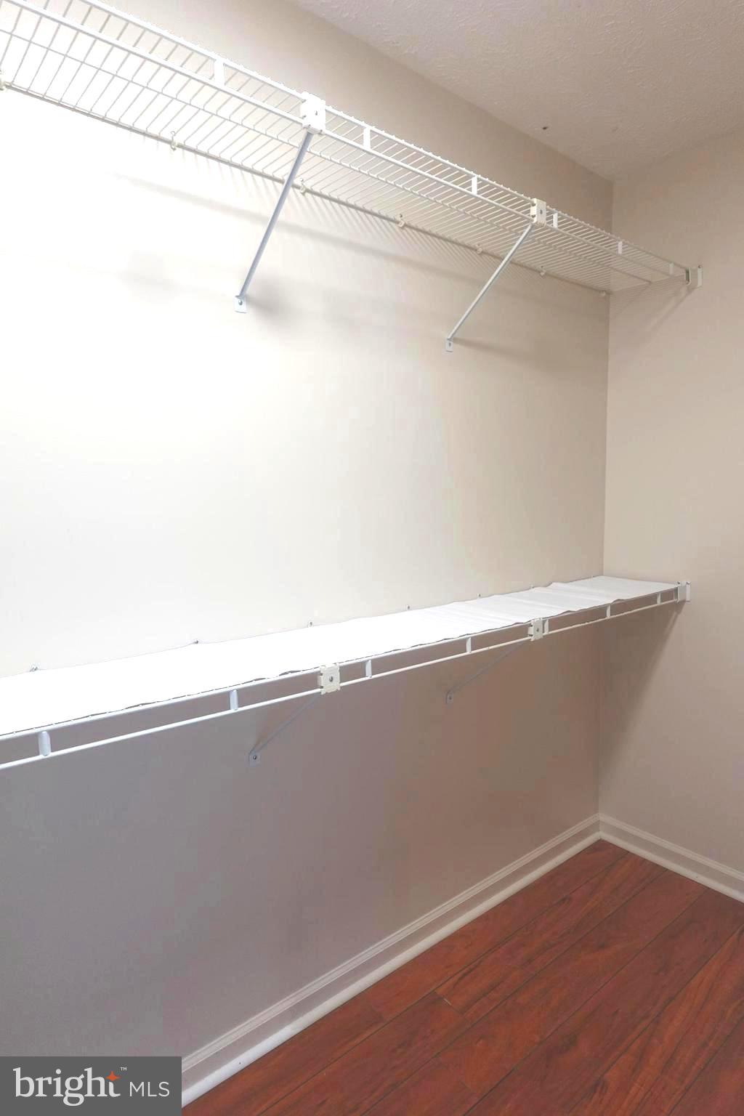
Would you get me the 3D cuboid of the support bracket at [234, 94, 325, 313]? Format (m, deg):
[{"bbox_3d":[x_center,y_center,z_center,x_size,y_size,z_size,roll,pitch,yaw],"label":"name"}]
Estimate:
[{"bbox_3d":[-0.194,-0.670,1.215,0.045,0.294,0.313,-5,7,-39],"label":"support bracket"}]

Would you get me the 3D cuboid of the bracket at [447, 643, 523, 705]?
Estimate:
[{"bbox_3d":[0.325,0.321,1.733,0.031,0.256,0.292,-5,7,-39],"label":"bracket"}]

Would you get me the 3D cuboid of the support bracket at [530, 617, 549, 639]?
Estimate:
[{"bbox_3d":[0.422,0.185,1.601,0.044,0.055,0.024,-5,7,-39],"label":"support bracket"}]

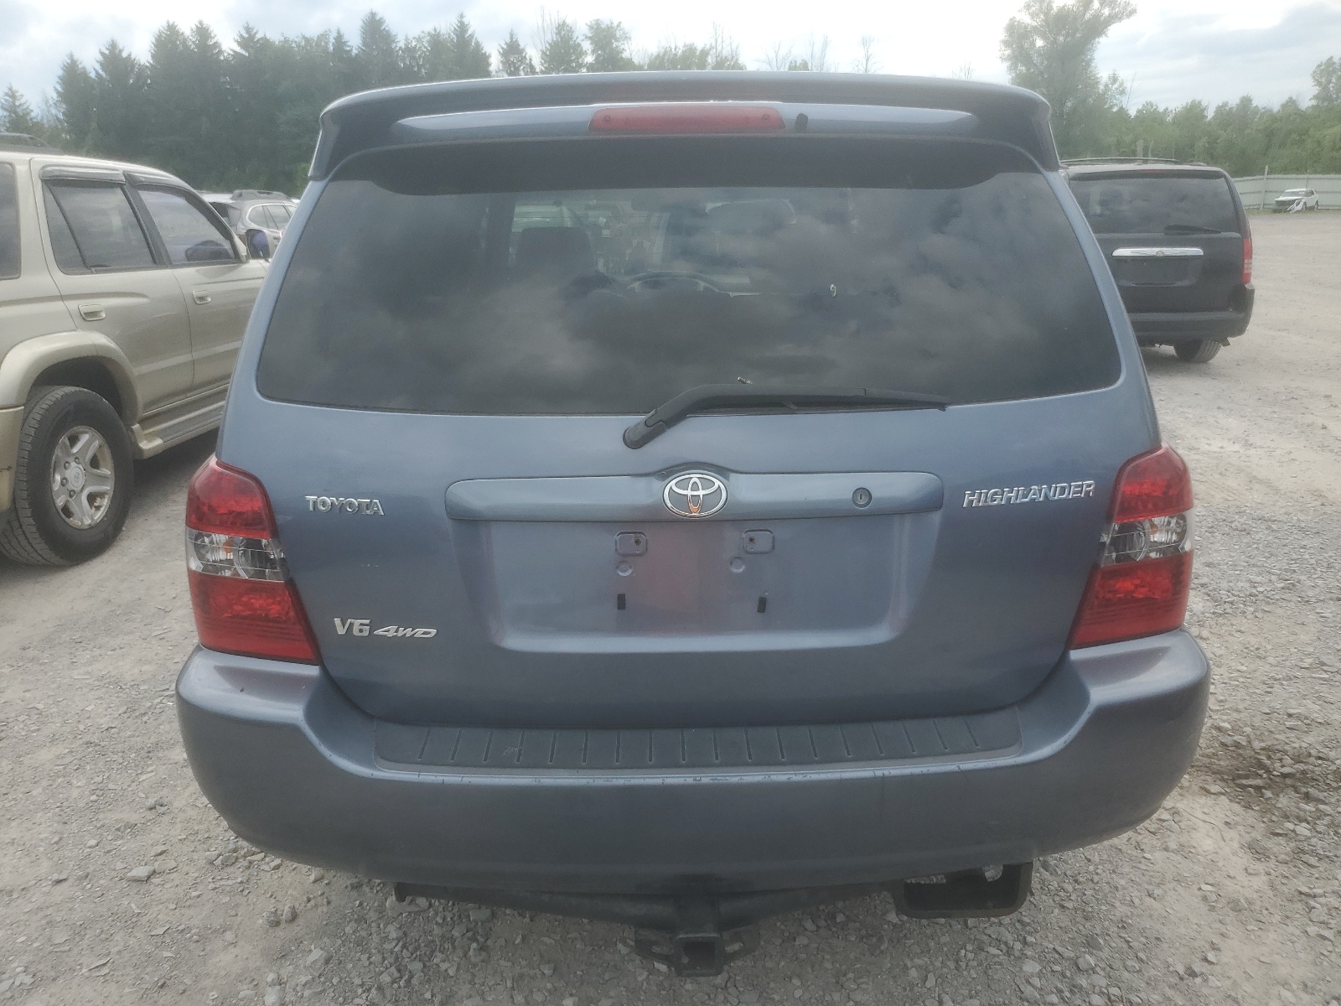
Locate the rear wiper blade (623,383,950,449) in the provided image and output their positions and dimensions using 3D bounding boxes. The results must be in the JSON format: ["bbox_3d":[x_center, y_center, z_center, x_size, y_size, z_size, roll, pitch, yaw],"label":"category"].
[{"bbox_3d":[0.165,-0.135,1.498,0.490,0.100,0.070,-1,-8,1],"label":"rear wiper blade"}]

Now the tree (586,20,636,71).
[{"bbox_3d":[-4.063,-27.587,73.204,4.500,13.600,4.500,-1,17,1],"label":"tree"}]

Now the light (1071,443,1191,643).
[{"bbox_3d":[0.762,0.061,1.670,0.265,0.315,0.230,-1,17,1],"label":"light"}]

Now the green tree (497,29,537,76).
[{"bbox_3d":[-10.848,-27.266,73.386,3.900,13.200,3.900,-1,17,1],"label":"green tree"}]

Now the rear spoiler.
[{"bbox_3d":[0.011,-0.608,1.650,1.250,0.165,0.270,-1,17,1],"label":"rear spoiler"}]

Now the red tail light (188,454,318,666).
[{"bbox_3d":[-0.704,0.082,1.694,0.265,0.315,0.230,-1,17,1],"label":"red tail light"}]

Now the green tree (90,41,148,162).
[{"bbox_3d":[-37.797,-25.757,71.046,4.600,12.600,4.600,-1,17,1],"label":"green tree"}]

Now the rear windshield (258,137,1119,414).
[{"bbox_3d":[0.022,-0.376,1.641,1.380,0.480,0.120,-1,-13,1],"label":"rear windshield"}]

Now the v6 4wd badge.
[{"bbox_3d":[-0.457,0.206,1.619,0.167,0.032,0.010,1,12,10],"label":"v6 4wd badge"}]

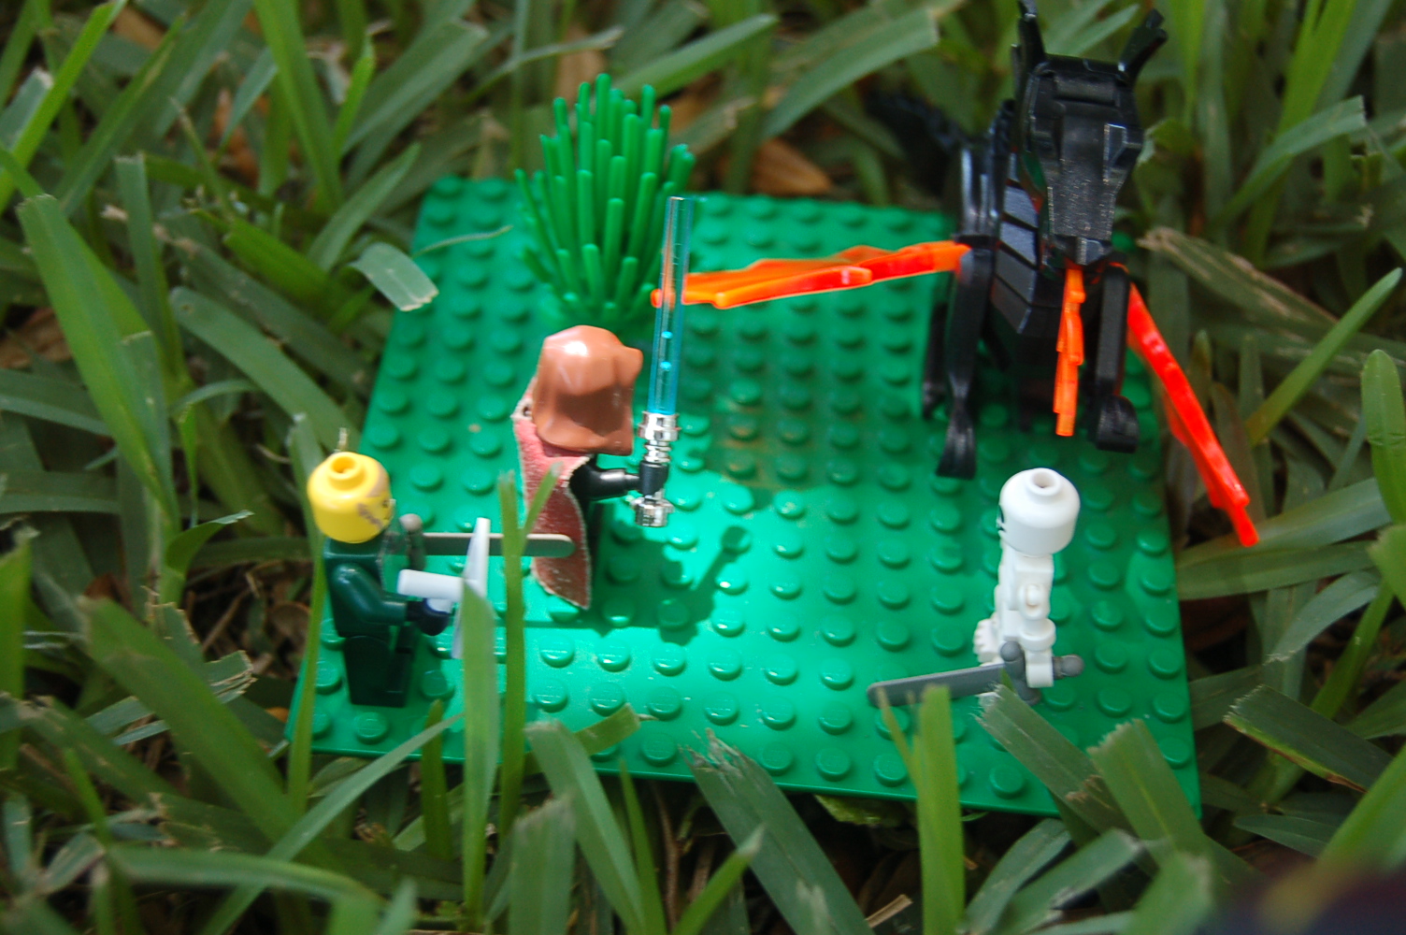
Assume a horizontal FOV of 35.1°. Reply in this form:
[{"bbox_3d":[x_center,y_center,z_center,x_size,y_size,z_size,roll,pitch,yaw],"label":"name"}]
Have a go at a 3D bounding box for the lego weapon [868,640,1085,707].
[{"bbox_3d":[0.038,0.030,0.310,0.030,0.010,0.003,-8,15,7],"label":"lego weapon"}]

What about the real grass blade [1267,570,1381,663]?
[{"bbox_3d":[0.095,0.022,0.340,0.022,0.003,0.006,-33,66,-19],"label":"real grass blade"}]

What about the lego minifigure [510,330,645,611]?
[{"bbox_3d":[-0.017,-0.002,0.320,0.020,0.043,0.022,5,46,1],"label":"lego minifigure"}]

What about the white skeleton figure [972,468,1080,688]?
[{"bbox_3d":[0.045,0.016,0.308,0.011,0.040,0.024,5,46,1],"label":"white skeleton figure"}]

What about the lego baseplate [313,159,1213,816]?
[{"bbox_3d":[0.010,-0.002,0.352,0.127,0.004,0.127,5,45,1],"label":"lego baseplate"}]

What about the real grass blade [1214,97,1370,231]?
[{"bbox_3d":[0.100,-0.052,0.383,0.005,0.037,0.006,0,67,-32],"label":"real grass blade"}]

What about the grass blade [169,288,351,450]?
[{"bbox_3d":[-0.070,-0.015,0.359,0.037,0.004,0.007,38,69,3],"label":"grass blade"}]

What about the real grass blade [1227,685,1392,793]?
[{"bbox_3d":[0.087,0.039,0.319,0.023,0.003,0.007,27,74,0],"label":"real grass blade"}]

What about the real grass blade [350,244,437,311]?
[{"bbox_3d":[-0.051,-0.031,0.363,0.017,0.004,0.007,34,73,23],"label":"real grass blade"}]

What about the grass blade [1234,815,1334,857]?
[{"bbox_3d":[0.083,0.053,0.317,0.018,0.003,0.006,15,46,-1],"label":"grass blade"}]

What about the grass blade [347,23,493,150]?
[{"bbox_3d":[-0.053,-0.071,0.414,0.008,0.003,0.040,36,74,28],"label":"grass blade"}]

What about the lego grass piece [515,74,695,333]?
[{"bbox_3d":[-0.016,-0.037,0.356,0.028,0.040,0.028,5,46,1],"label":"lego grass piece"}]

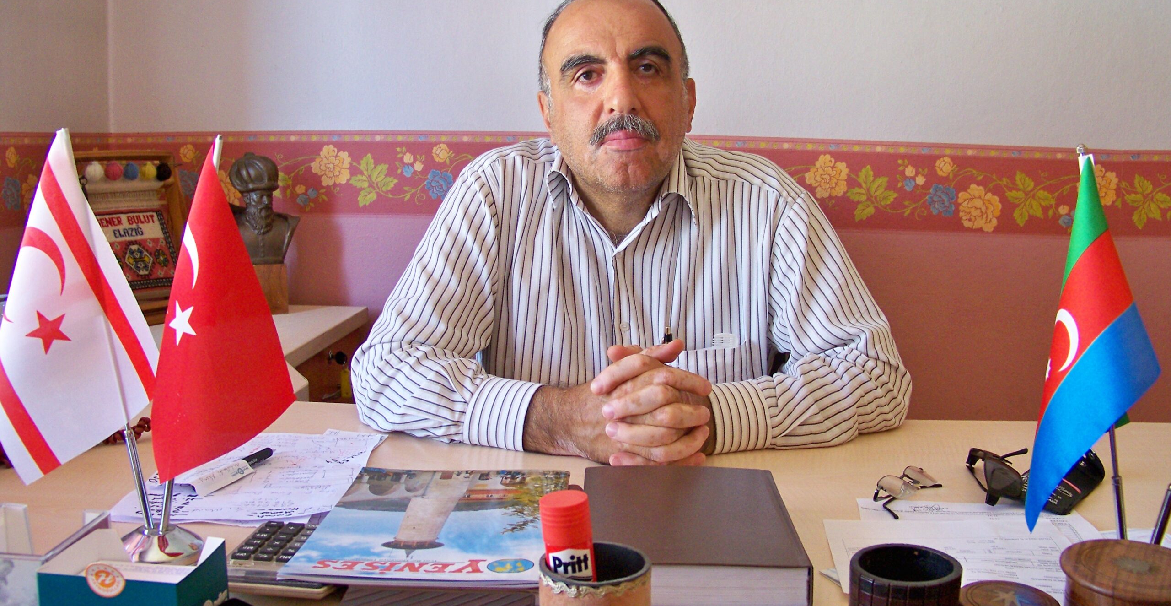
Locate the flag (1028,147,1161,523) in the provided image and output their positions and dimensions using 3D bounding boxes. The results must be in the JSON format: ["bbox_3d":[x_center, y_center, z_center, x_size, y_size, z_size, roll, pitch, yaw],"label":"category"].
[{"bbox_3d":[0.335,0.026,0.735,0.088,0.245,0.075,4,9,21],"label":"flag"}]

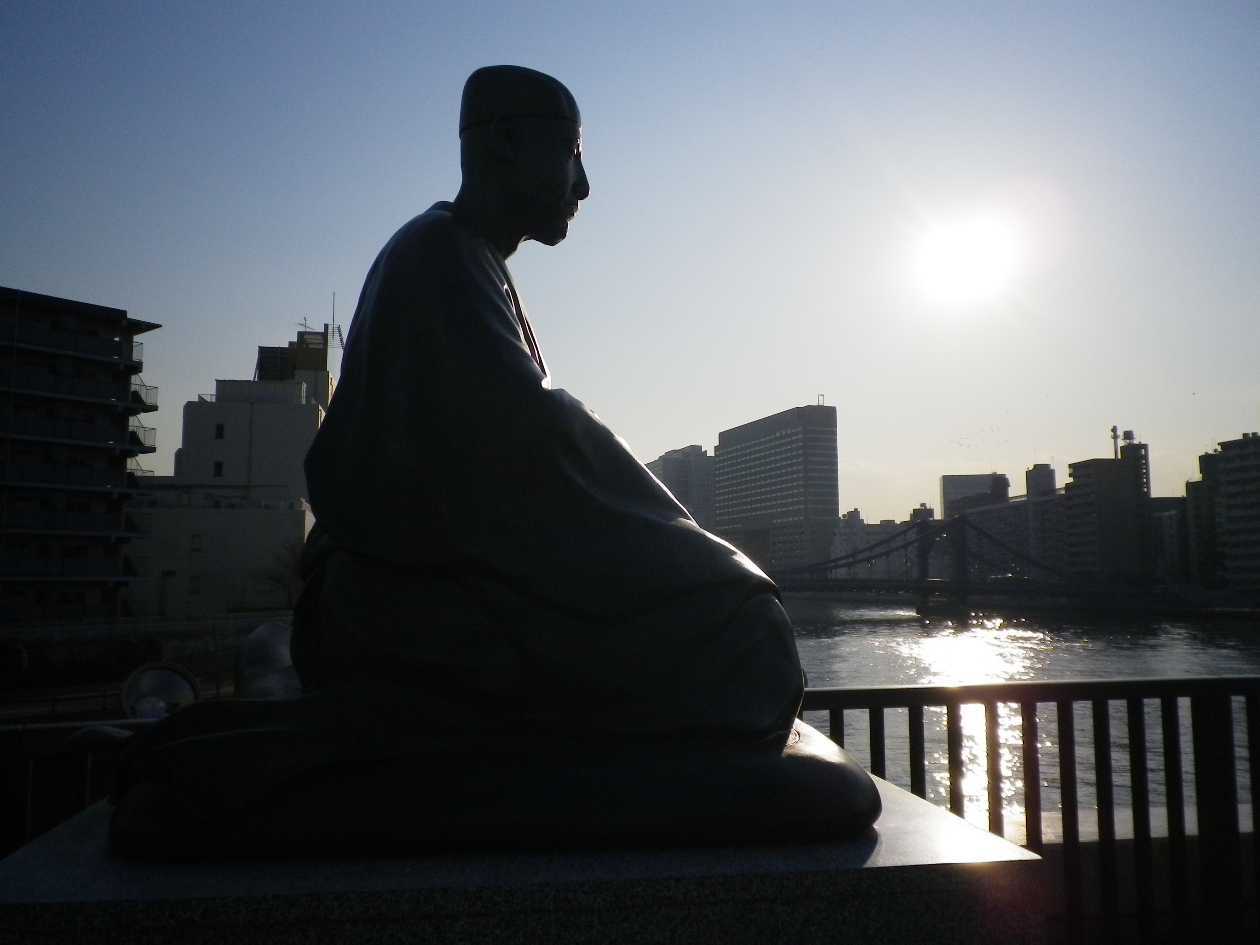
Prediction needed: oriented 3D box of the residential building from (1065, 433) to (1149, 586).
[{"bbox_3d":[145.531,15.120,310.152,16.973,45.828,18.887,0,-6,-3],"label":"residential building"}]

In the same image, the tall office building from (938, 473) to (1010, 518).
[{"bbox_3d":[156.209,29.045,462.298,26.281,53.447,20.000,-1,-6,13],"label":"tall office building"}]

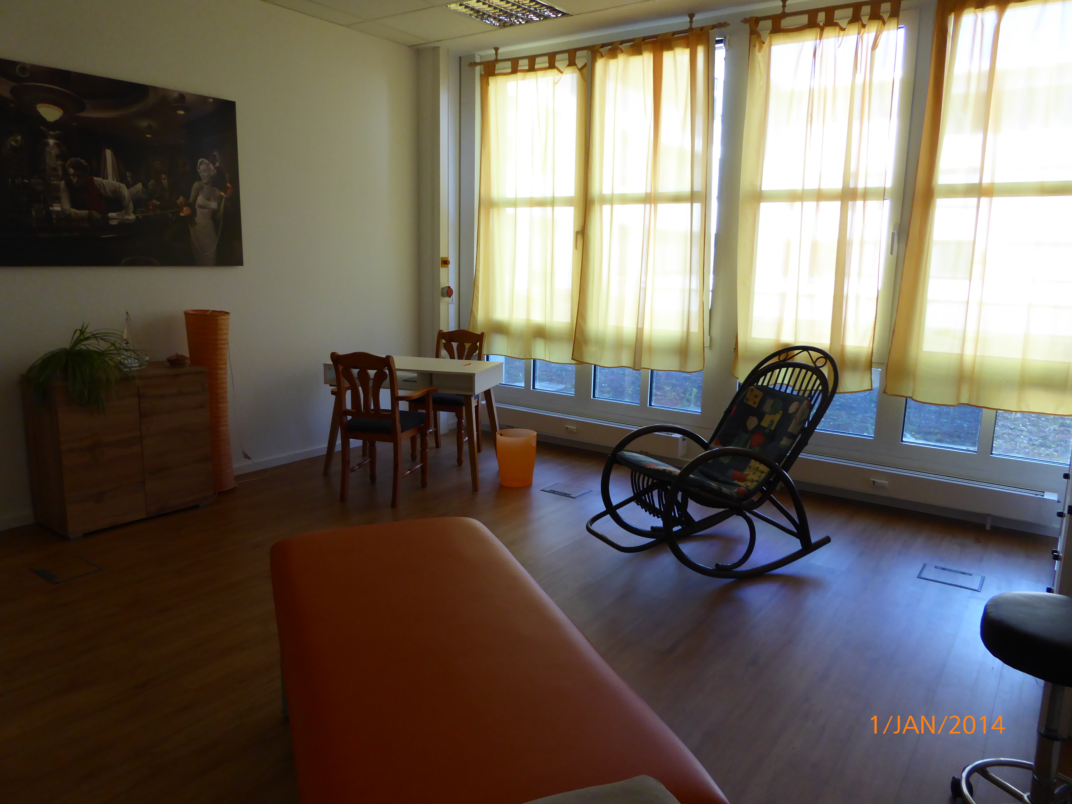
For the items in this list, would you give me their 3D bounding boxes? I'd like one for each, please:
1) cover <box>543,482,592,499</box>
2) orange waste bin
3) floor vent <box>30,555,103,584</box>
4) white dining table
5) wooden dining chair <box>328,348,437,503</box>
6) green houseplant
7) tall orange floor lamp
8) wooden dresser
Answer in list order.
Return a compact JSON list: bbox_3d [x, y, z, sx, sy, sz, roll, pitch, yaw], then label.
[{"bbox_3d":[0.204,0.585,4.932,0.265,0.010,0.200,9,14,36],"label":"cover"},{"bbox_3d":[-0.130,0.383,5.035,0.278,0.350,0.278,1,11,0],"label":"orange waste bin"},{"bbox_3d":[-2.248,0.798,3.560,0.260,0.010,0.200,9,14,36],"label":"floor vent"},{"bbox_3d":[-0.845,0.112,5.239,1.110,0.770,0.575,4,12,15],"label":"white dining table"},{"bbox_3d":[-0.969,0.129,4.673,0.540,0.950,0.570,4,12,15],"label":"wooden dining chair"},{"bbox_3d":[-2.439,-0.171,3.952,0.450,0.460,0.540,10,14,37],"label":"green houseplant"},{"bbox_3d":[-2.063,0.001,4.724,0.285,1.135,0.285,9,14,36],"label":"tall orange floor lamp"},{"bbox_3d":[-2.361,0.240,4.267,0.386,0.828,0.790,10,14,37],"label":"wooden dresser"}]

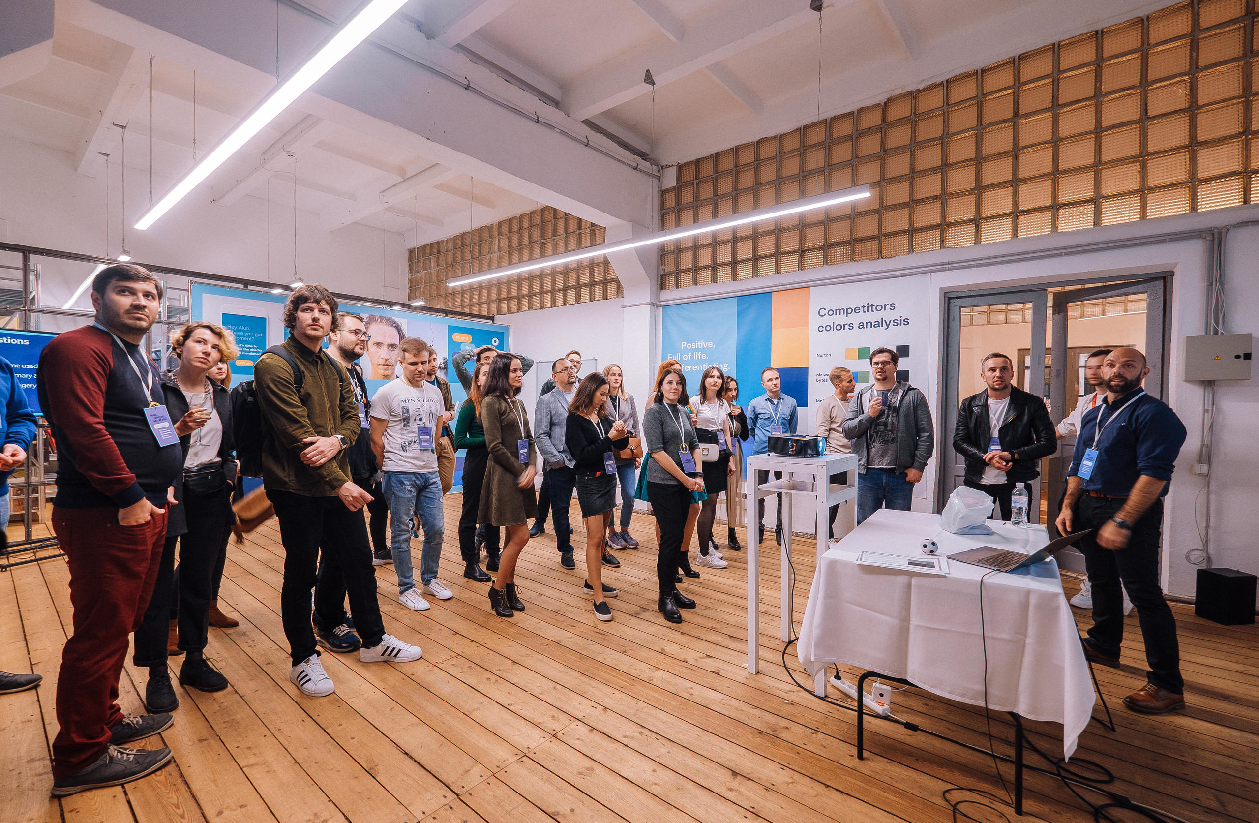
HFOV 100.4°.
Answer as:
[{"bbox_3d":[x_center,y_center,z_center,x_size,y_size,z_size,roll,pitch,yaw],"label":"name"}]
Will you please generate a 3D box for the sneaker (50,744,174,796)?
[{"bbox_3d":[-1.859,1.259,1.880,0.305,0.120,0.110,0,2,-26],"label":"sneaker"}]

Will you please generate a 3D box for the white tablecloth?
[{"bbox_3d":[1.484,0.879,2.518,0.920,0.560,1.290,1,2,33],"label":"white tablecloth"}]

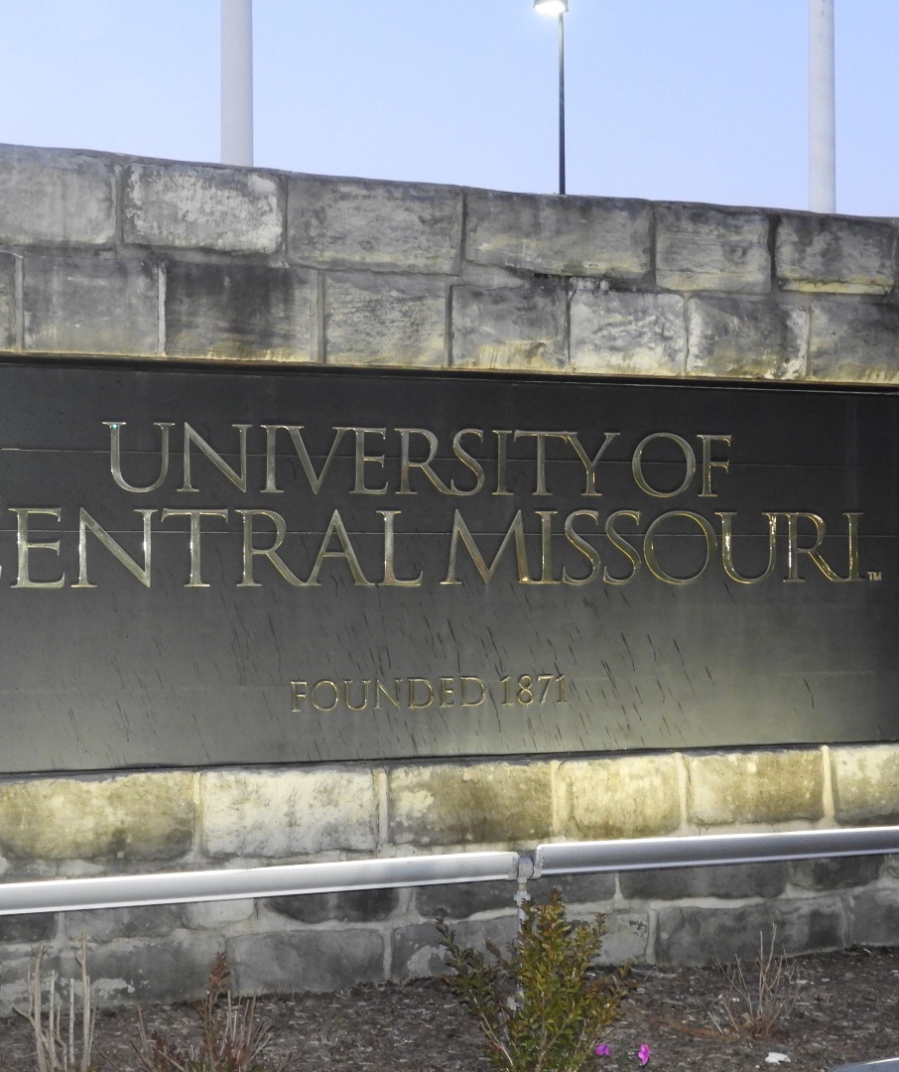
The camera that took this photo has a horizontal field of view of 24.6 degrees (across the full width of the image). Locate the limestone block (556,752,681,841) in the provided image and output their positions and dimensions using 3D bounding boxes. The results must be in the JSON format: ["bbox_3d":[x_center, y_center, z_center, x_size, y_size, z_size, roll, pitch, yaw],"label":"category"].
[{"bbox_3d":[0.590,0.975,7.859,0.519,0.310,0.300,0,-1,-21],"label":"limestone block"}]

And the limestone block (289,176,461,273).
[{"bbox_3d":[-0.314,-1.113,7.538,0.657,0.322,0.280,0,-1,-22],"label":"limestone block"}]

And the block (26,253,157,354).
[{"bbox_3d":[-1.194,-0.737,6.709,0.440,0.303,0.260,0,0,-23],"label":"block"}]

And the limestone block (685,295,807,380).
[{"bbox_3d":[1.098,-0.760,8.077,0.537,0.306,0.300,0,-1,-21],"label":"limestone block"}]

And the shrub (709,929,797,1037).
[{"bbox_3d":[1.102,1.607,7.447,0.266,0.366,0.252,0,-1,-20],"label":"shrub"}]

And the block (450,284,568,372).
[{"bbox_3d":[0.173,-0.761,7.720,0.468,0.305,0.300,0,-1,-21],"label":"block"}]

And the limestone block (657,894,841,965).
[{"bbox_3d":[1.112,1.517,8.060,0.832,0.226,0.280,0,-1,-22],"label":"limestone block"}]

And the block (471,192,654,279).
[{"bbox_3d":[0.359,-1.115,7.813,0.762,0.304,0.280,0,-1,-22],"label":"block"}]

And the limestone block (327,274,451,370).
[{"bbox_3d":[-0.269,-0.776,7.549,0.472,0.321,0.300,0,-1,-21],"label":"limestone block"}]

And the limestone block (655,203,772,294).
[{"bbox_3d":[0.967,-1.096,8.031,0.501,0.319,0.300,0,-1,-21],"label":"limestone block"}]

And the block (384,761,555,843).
[{"bbox_3d":[0.025,0.923,7.213,0.611,0.265,0.260,0,0,-23],"label":"block"}]

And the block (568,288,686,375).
[{"bbox_3d":[0.583,-0.721,7.461,0.470,0.288,0.260,0,0,-23],"label":"block"}]

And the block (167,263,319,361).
[{"bbox_3d":[-0.733,-0.733,6.904,0.523,0.308,0.260,0,0,-23],"label":"block"}]

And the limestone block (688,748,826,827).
[{"bbox_3d":[1.135,0.965,8.069,0.601,0.278,0.300,0,-1,-21],"label":"limestone block"}]

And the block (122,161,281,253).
[{"bbox_3d":[-0.855,-1.069,6.855,0.538,0.261,0.260,0,0,-23],"label":"block"}]

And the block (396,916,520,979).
[{"bbox_3d":[-0.023,1.501,7.596,0.496,0.221,0.280,0,-1,-22],"label":"block"}]

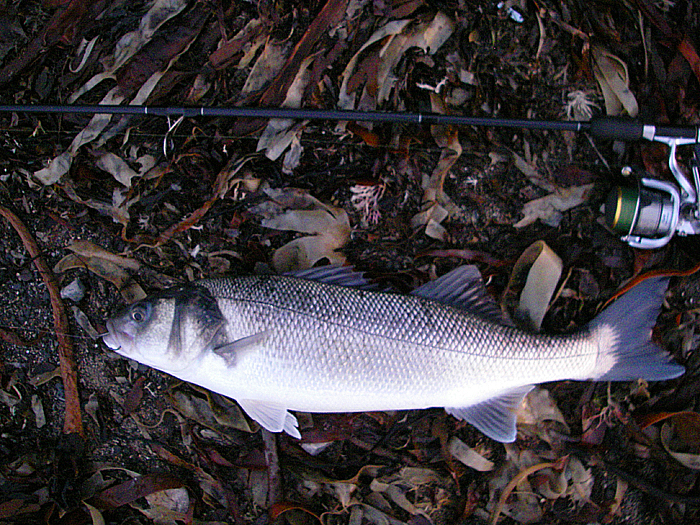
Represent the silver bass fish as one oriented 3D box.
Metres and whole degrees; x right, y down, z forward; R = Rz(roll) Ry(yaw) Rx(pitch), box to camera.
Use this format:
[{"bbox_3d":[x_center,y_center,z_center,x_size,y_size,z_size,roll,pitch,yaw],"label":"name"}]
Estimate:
[{"bbox_3d":[0.045,0.091,0.793,0.585,0.075,0.176,1,73,0],"label":"silver bass fish"}]

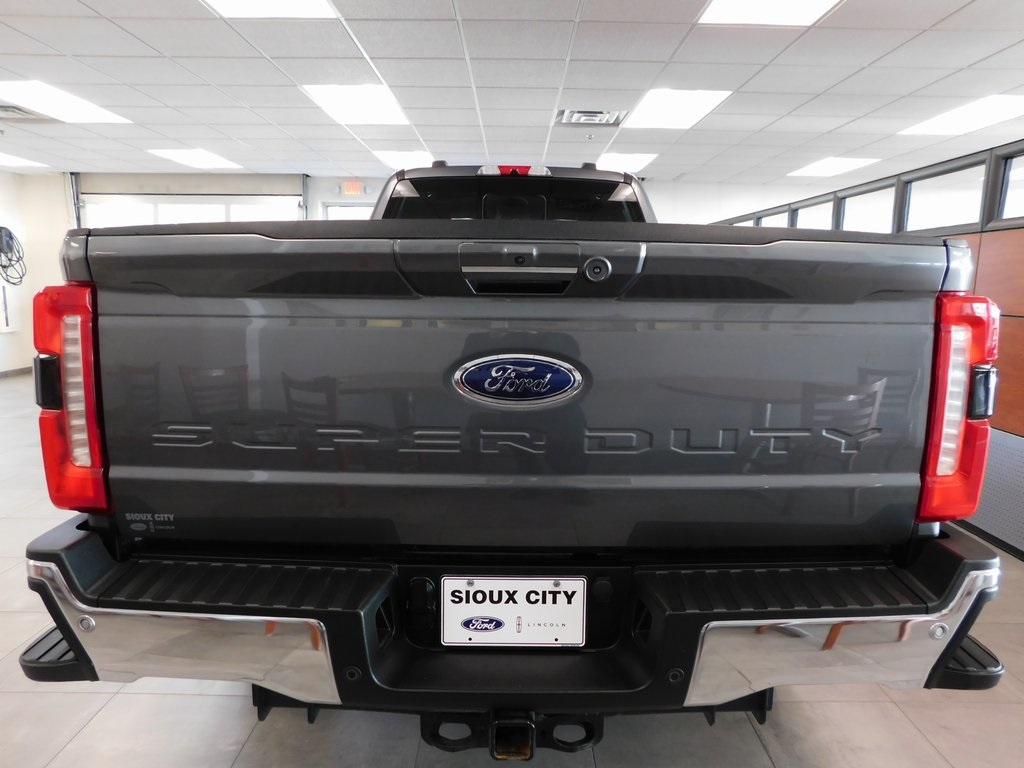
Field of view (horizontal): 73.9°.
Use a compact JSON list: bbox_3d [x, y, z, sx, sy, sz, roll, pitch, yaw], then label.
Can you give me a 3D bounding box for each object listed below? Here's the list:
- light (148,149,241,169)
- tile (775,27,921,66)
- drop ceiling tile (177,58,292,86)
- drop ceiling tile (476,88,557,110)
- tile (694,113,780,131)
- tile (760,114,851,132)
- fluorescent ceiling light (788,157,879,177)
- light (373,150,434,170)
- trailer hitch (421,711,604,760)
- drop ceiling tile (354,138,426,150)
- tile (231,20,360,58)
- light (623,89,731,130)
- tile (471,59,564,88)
[{"bbox_3d":[-3.605,-2.609,7.774,0.605,0.080,1.210,1,8,0],"label":"light"},{"bbox_3d":[1.851,-1.899,3.815,0.605,0.020,0.605,1,9,0],"label":"tile"},{"bbox_3d":[-1.796,-2.059,4.454,0.604,0.020,0.604,1,8,0],"label":"drop ceiling tile"},{"bbox_3d":[0.032,-2.115,5.038,0.605,0.020,0.605,1,9,0],"label":"drop ceiling tile"},{"bbox_3d":[1.871,-2.182,5.655,0.605,0.020,0.605,1,8,0],"label":"tile"},{"bbox_3d":[2.461,-2.173,5.651,0.605,0.020,0.605,1,9,0],"label":"tile"},{"bbox_3d":[3.700,-2.494,7.763,0.604,0.070,1.207,1,8,0],"label":"fluorescent ceiling light"},{"bbox_3d":[-1.167,-2.572,7.768,0.605,0.080,1.210,1,8,0],"label":"light"},{"bbox_3d":[0.001,0.662,1.438,0.360,0.125,0.220,1,9,0],"label":"trailer hitch"},{"bbox_3d":[-1.171,-2.408,6.868,0.605,0.020,0.605,1,8,0],"label":"drop ceiling tile"},{"bbox_3d":[-1.185,-1.958,3.854,0.605,0.020,0.605,1,8,0],"label":"tile"},{"bbox_3d":[1.255,-2.172,5.353,0.604,0.070,1.207,1,8,0],"label":"light"},{"bbox_3d":[0.031,-2.020,4.426,0.605,0.020,0.605,1,9,0],"label":"tile"}]

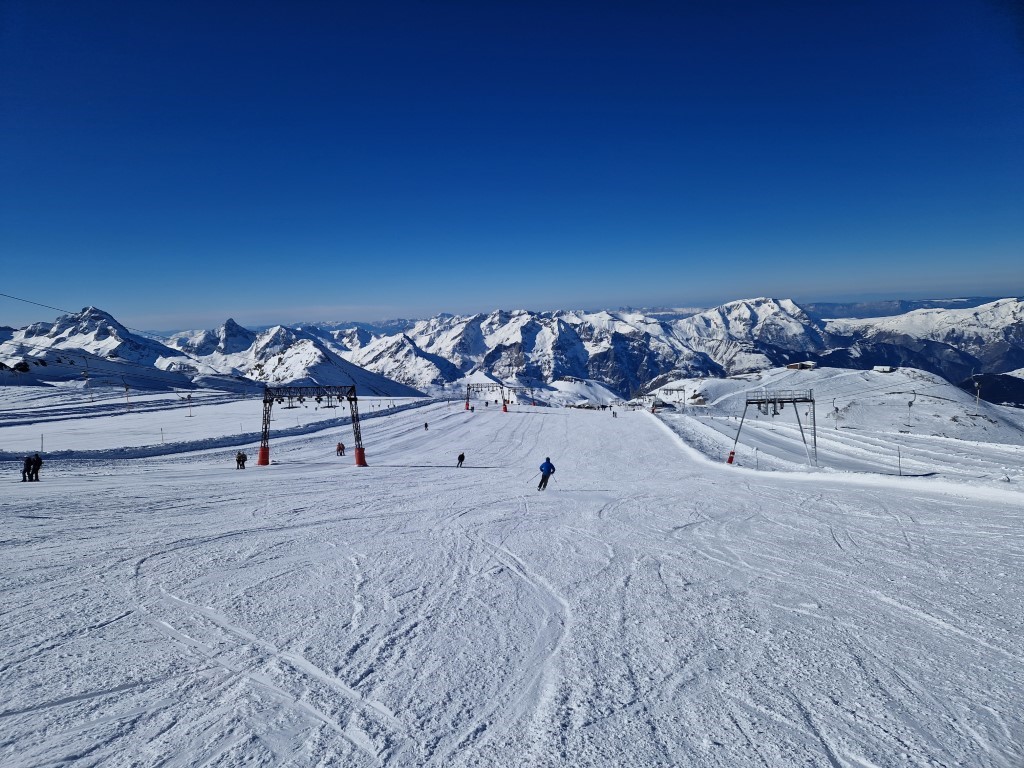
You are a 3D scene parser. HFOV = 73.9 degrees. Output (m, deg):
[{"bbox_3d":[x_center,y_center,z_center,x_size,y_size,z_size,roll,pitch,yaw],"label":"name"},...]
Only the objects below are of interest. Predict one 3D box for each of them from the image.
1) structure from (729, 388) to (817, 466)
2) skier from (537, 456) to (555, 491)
[{"bbox_3d":[33.570,5.737,88.000,10.633,9.992,2.000,-1,8,7],"label":"structure"},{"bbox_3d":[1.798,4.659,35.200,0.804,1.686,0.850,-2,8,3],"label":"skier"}]

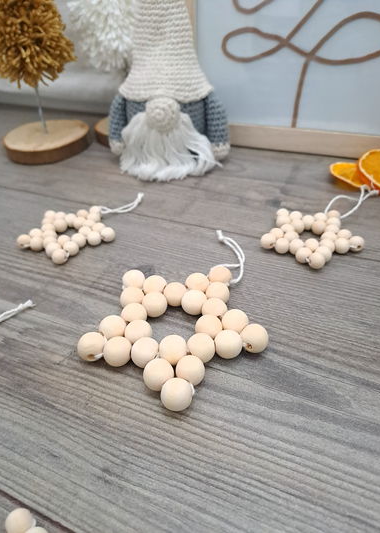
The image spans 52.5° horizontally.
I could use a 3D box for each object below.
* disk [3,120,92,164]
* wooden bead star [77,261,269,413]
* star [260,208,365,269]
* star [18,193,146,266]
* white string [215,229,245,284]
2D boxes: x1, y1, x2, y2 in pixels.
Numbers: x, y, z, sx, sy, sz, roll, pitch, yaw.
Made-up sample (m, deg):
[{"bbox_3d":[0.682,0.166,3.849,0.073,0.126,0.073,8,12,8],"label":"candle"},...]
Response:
[{"bbox_3d":[-0.161,-0.144,0.437,0.098,0.013,0.101,-5,39,0],"label":"disk"},{"bbox_3d":[-0.008,0.032,0.200,0.096,0.014,0.092,-3,39,2],"label":"wooden bead star"},{"bbox_3d":[0.082,-0.020,0.259,0.067,0.010,0.064,2,39,9],"label":"star"},{"bbox_3d":[-0.083,-0.035,0.295,0.067,0.010,0.099,7,40,14],"label":"star"},{"bbox_3d":[0.025,-0.008,0.251,0.020,0.008,0.058,-5,39,0],"label":"white string"}]

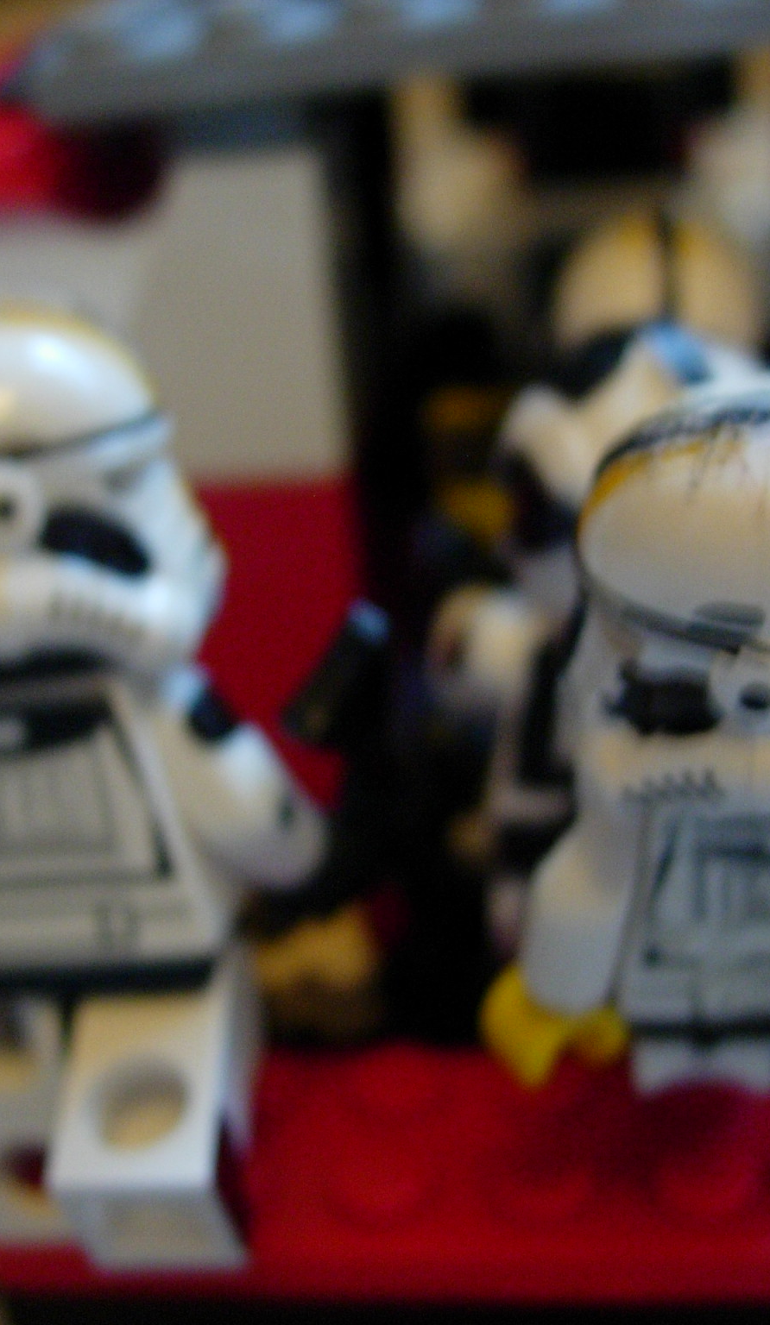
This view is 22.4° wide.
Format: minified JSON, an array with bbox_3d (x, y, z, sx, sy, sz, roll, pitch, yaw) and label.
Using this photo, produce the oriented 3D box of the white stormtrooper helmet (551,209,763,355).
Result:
[{"bbox_3d":[0.018,-0.021,0.125,0.014,0.015,0.016,-1,24,5],"label":"white stormtrooper helmet"}]

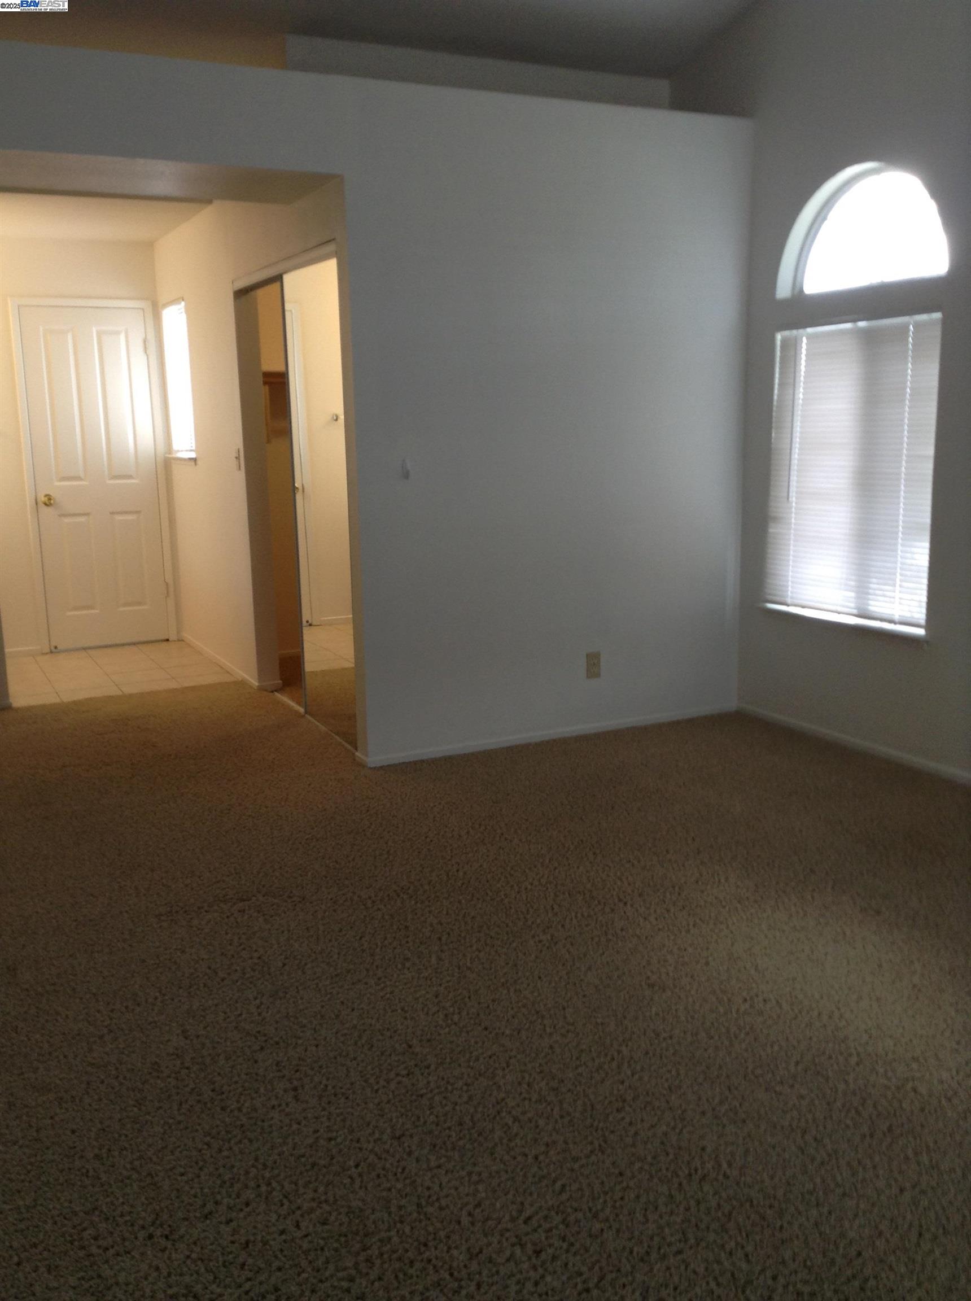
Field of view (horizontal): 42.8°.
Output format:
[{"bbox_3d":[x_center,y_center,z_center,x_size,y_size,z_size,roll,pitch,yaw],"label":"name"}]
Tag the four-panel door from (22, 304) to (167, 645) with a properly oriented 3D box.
[{"bbox_3d":[-2.363,-1.033,7.535,0.720,2.040,0.050,-6,12,-25],"label":"four-panel door"}]

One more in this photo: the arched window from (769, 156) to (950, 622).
[{"bbox_3d":[1.463,-0.983,4.841,0.120,1.720,0.920,-6,12,-25],"label":"arched window"}]

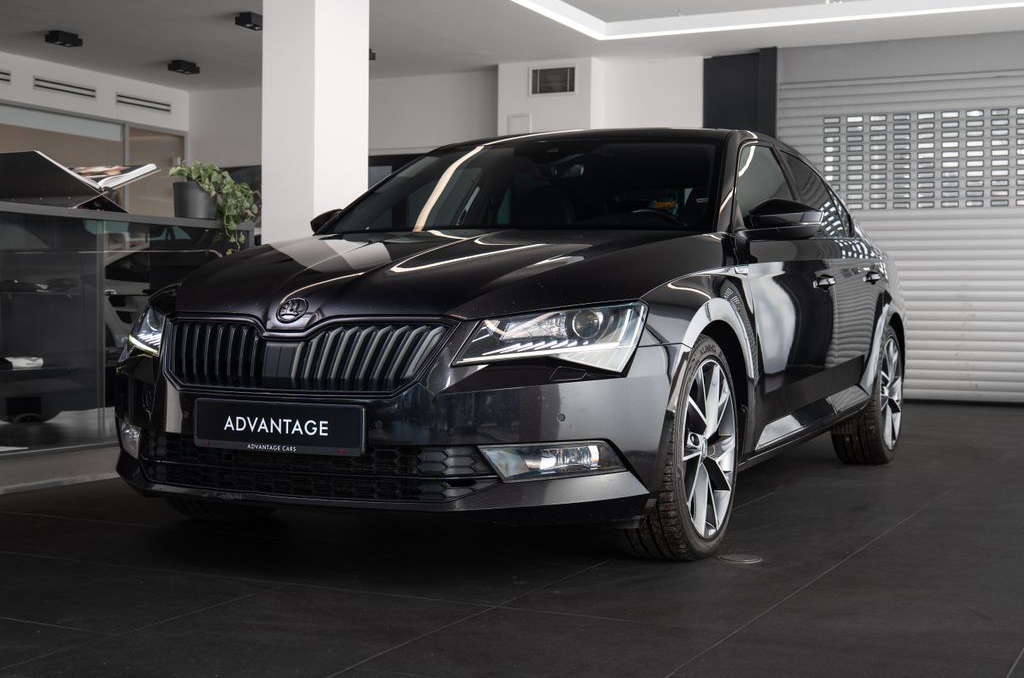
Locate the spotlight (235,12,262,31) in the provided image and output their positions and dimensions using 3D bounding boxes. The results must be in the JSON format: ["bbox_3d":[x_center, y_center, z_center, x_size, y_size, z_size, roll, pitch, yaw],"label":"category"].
[{"bbox_3d":[-1.913,-2.336,9.453,0.130,0.090,0.220,1,1,29],"label":"spotlight"}]

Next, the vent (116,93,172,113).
[{"bbox_3d":[-3.498,-2.248,12.218,0.040,0.110,0.700,1,1,30],"label":"vent"}]

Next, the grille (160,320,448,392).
[{"bbox_3d":[-0.571,0.050,3.327,0.910,0.190,0.150,1,1,26],"label":"grille"}]

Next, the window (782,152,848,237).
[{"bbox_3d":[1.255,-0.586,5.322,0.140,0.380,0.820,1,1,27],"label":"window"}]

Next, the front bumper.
[{"bbox_3d":[-0.478,0.229,3.606,1.830,0.490,0.620,1,1,27],"label":"front bumper"}]

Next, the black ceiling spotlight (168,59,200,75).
[{"bbox_3d":[-2.743,-2.277,10.700,0.148,0.085,0.220,1,1,27],"label":"black ceiling spotlight"}]

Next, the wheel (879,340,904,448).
[{"bbox_3d":[1.741,0.260,6.154,0.200,0.520,0.520,1,1,27],"label":"wheel"}]

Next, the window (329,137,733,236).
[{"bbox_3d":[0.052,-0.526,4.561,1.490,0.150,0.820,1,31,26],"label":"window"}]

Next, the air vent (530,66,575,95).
[{"bbox_3d":[0.346,-2.210,10.951,0.410,0.245,0.040,1,1,23],"label":"air vent"}]

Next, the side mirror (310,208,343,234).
[{"bbox_3d":[-0.725,-0.442,5.035,0.230,0.145,0.140,1,1,26],"label":"side mirror"}]

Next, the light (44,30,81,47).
[{"bbox_3d":[-3.365,-2.252,9.600,0.148,0.085,0.220,1,1,27],"label":"light"}]

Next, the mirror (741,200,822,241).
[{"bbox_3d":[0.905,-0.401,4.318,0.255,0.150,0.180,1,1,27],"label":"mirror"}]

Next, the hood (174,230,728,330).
[{"bbox_3d":[-0.318,-0.202,3.909,1.660,0.320,1.240,1,1,27],"label":"hood"}]

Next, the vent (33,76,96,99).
[{"bbox_3d":[-3.969,-2.233,11.402,0.040,0.110,0.700,1,1,30],"label":"vent"}]

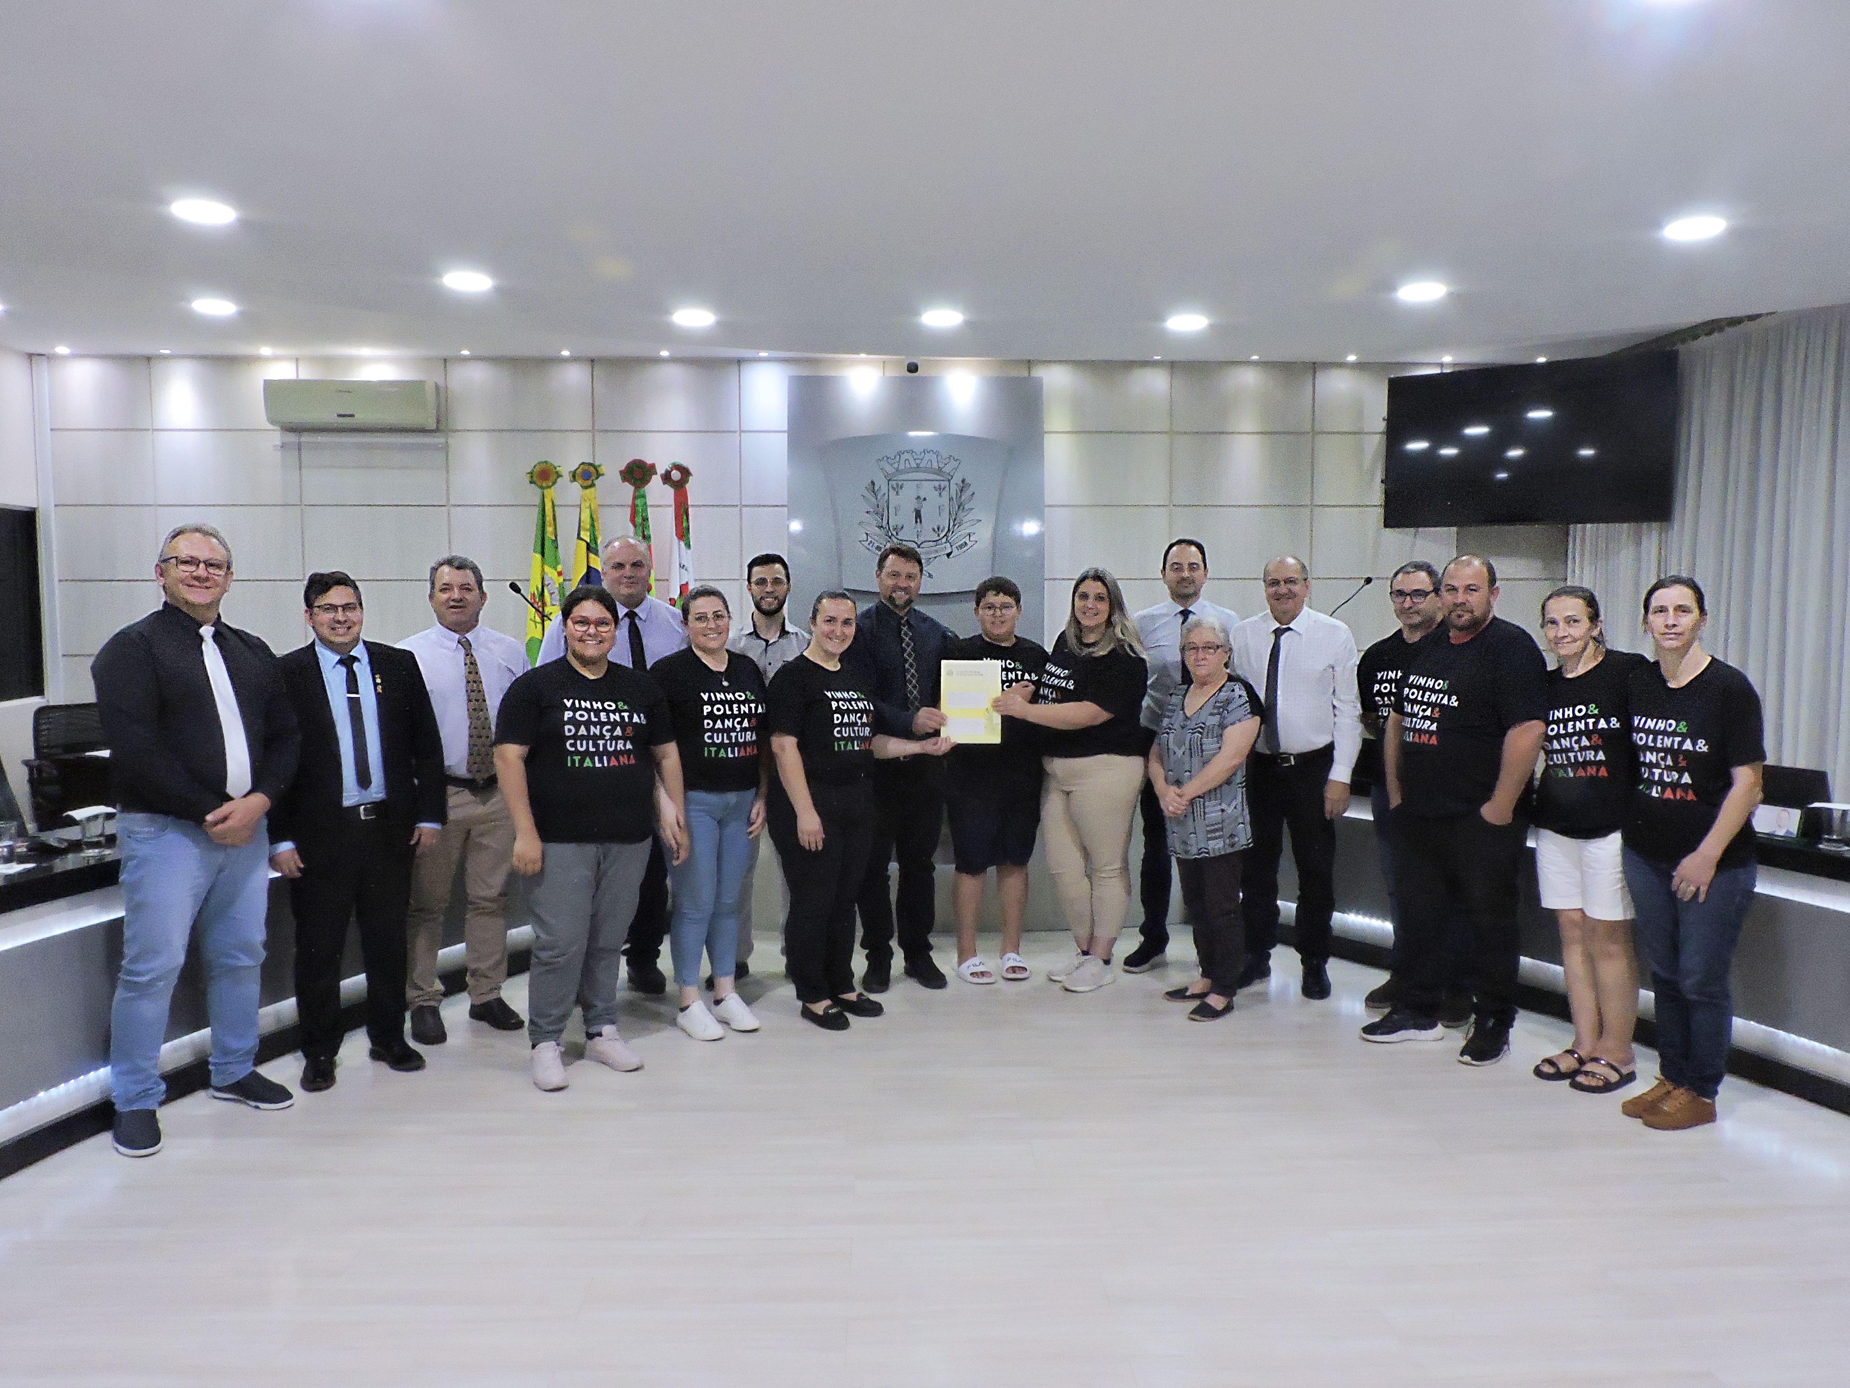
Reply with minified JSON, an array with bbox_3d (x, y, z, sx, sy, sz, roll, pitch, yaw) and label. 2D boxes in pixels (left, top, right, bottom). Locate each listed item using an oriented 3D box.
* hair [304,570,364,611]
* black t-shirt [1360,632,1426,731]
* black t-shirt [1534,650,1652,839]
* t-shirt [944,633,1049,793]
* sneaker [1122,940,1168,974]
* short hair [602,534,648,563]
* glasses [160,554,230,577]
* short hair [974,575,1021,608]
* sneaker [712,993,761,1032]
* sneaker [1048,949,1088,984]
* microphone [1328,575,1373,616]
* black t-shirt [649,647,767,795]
[{"bbox_3d":[-1.881,-0.307,4.093,0.170,0.165,0.205,-3,5,-33],"label":"hair"},{"bbox_3d":[1.884,0.052,4.897,0.300,0.650,0.500,-4,6,-45],"label":"black t-shirt"},{"bbox_3d":[2.179,0.161,4.175,0.280,0.610,0.450,-4,6,-45],"label":"black t-shirt"},{"bbox_3d":[0.299,0.080,5.252,0.450,0.670,0.290,0,4,3],"label":"t-shirt"},{"bbox_3d":[0.969,1.106,5.560,0.110,0.120,0.300,3,5,35],"label":"sneaker"},{"bbox_3d":[-1.187,-0.566,5.092,0.180,0.140,0.190,-1,4,-12],"label":"short hair"},{"bbox_3d":[-2.078,-0.367,3.662,0.142,0.050,0.145,0,6,-43],"label":"glasses"},{"bbox_3d":[0.295,-0.397,5.196,0.185,0.165,0.205,0,4,3],"label":"short hair"},{"bbox_3d":[-0.691,1.138,4.692,0.095,0.105,0.255,-2,5,-27],"label":"sneaker"},{"bbox_3d":[0.607,1.120,5.382,0.260,0.110,0.095,-4,6,-42],"label":"sneaker"},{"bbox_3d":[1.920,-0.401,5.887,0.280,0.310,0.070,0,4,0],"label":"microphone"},{"bbox_3d":[-0.808,0.099,4.747,0.460,0.560,0.290,-3,5,-34],"label":"black t-shirt"}]

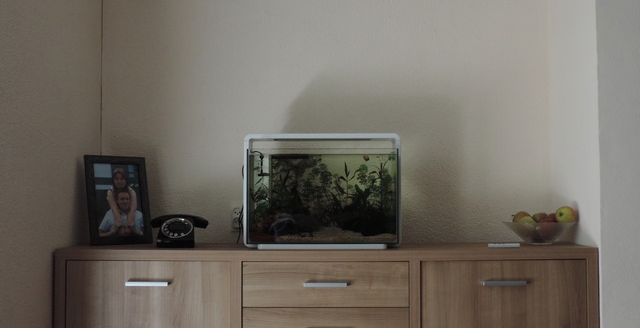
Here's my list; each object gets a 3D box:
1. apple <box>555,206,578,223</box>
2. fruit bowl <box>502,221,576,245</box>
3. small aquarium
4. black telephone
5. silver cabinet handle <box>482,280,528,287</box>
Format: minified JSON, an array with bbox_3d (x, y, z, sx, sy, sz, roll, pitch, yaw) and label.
[{"bbox_3d":[0.963,0.205,2.890,0.083,0.077,0.083,0,-3,1],"label":"apple"},{"bbox_3d":[0.867,0.272,2.920,0.290,0.093,0.290,0,-3,1],"label":"fruit bowl"},{"bbox_3d":[0.007,0.108,2.860,0.600,0.432,0.300,0,-3,1],"label":"small aquarium"},{"bbox_3d":[-0.553,0.262,2.910,0.225,0.122,0.170,0,-3,3],"label":"black telephone"},{"bbox_3d":[0.665,0.429,2.650,0.160,0.018,0.030,0,-3,1],"label":"silver cabinet handle"}]

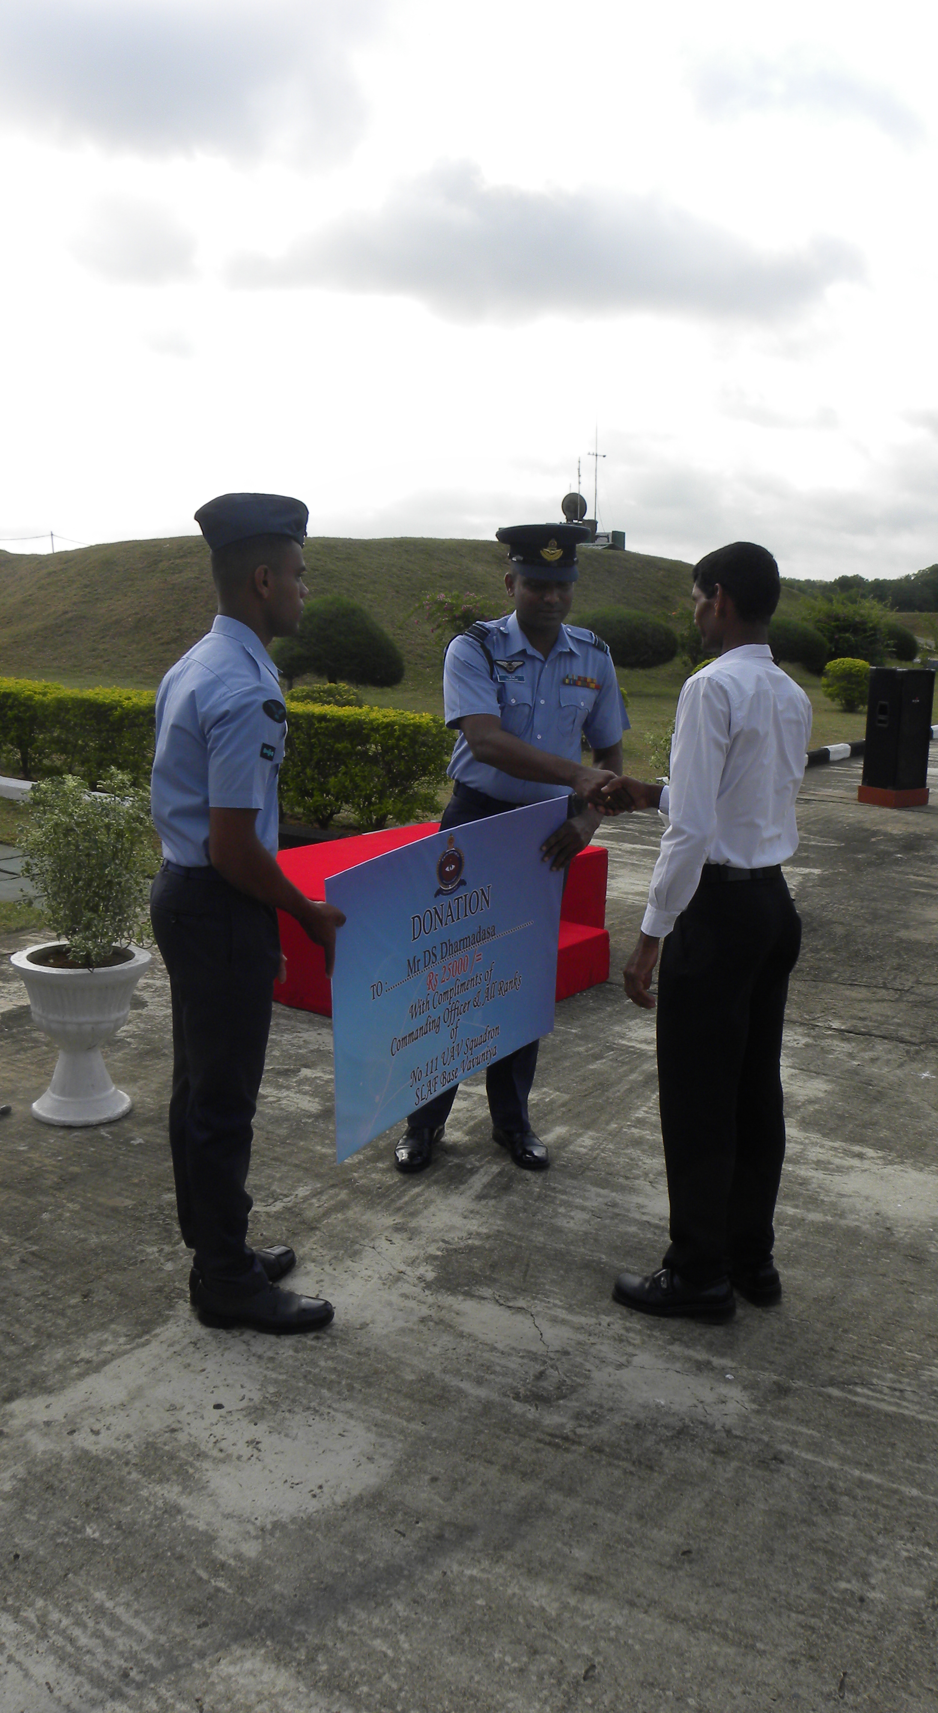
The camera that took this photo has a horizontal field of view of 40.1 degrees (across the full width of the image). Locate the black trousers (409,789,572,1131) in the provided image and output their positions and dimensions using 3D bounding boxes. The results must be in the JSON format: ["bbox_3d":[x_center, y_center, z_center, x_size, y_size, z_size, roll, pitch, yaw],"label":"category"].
[{"bbox_3d":[0.054,0.329,3.593,0.460,1.000,0.300,-1,12,-6],"label":"black trousers"}]

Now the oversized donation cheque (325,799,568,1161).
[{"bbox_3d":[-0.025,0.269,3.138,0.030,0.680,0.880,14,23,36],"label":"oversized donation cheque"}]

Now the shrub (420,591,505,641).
[{"bbox_3d":[-0.089,-4.281,24.500,1.750,1.500,1.700,0,12,0],"label":"shrub"}]

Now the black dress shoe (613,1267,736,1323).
[{"bbox_3d":[0.469,0.968,2.932,0.285,0.115,0.105,5,11,16],"label":"black dress shoe"}]

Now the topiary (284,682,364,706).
[{"bbox_3d":[-1.399,-1.309,12.400,0.760,0.730,0.760,0,12,0],"label":"topiary"}]

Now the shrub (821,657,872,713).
[{"bbox_3d":[6.663,-2.996,22.594,0.980,1.020,0.980,2,11,0],"label":"shrub"}]

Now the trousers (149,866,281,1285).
[{"bbox_3d":[-0.549,0.485,2.800,0.290,0.961,0.360,0,11,-11],"label":"trousers"}]

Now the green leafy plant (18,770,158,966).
[{"bbox_3d":[-1.136,0.034,3.839,0.430,0.600,0.430,2,11,0],"label":"green leafy plant"}]

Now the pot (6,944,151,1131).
[{"bbox_3d":[-1.184,0.544,3.905,0.425,0.475,0.425,0,12,0],"label":"pot"}]

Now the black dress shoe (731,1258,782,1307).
[{"bbox_3d":[0.598,0.954,3.016,0.100,0.105,0.290,-10,16,-43],"label":"black dress shoe"}]

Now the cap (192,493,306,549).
[{"bbox_3d":[-0.440,-0.679,2.600,0.235,0.118,0.150,-1,12,-8],"label":"cap"}]

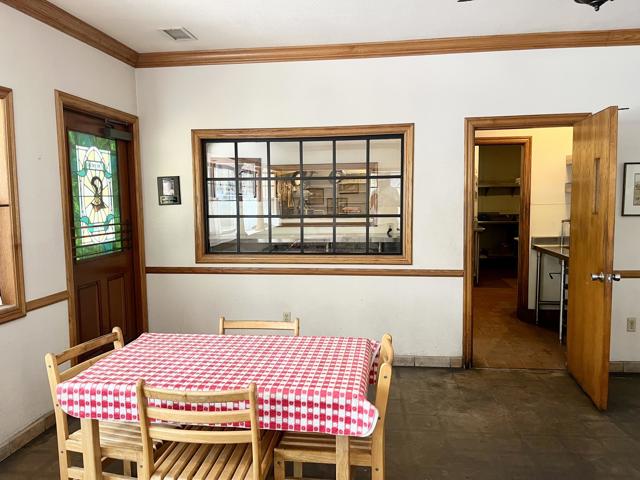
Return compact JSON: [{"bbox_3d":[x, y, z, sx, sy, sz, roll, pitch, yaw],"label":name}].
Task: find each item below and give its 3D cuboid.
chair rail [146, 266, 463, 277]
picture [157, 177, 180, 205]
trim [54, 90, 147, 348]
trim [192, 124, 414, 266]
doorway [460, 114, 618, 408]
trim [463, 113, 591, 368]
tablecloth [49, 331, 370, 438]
[{"bbox_3d":[-0.189,0.289,4.258,2.844,0.060,0.025,0,5,7],"label":"chair rail"},{"bbox_3d":[-1.359,-0.441,4.333,0.212,0.253,0.020,0,5,7],"label":"picture"},{"bbox_3d":[-1.699,0.060,3.861,0.070,2.225,1.130,0,5,7],"label":"trim"},{"bbox_3d":[-0.167,-0.381,4.211,1.940,1.198,0.065,0,5,7],"label":"trim"},{"bbox_3d":[1.665,0.084,3.640,0.984,2.131,0.860,0,5,7],"label":"doorway"},{"bbox_3d":[1.712,0.047,4.025,0.984,2.131,0.070,0,5,7],"label":"trim"},{"bbox_3d":[-0.377,0.621,2.240,1.325,0.155,0.800,0,5,7],"label":"tablecloth"}]

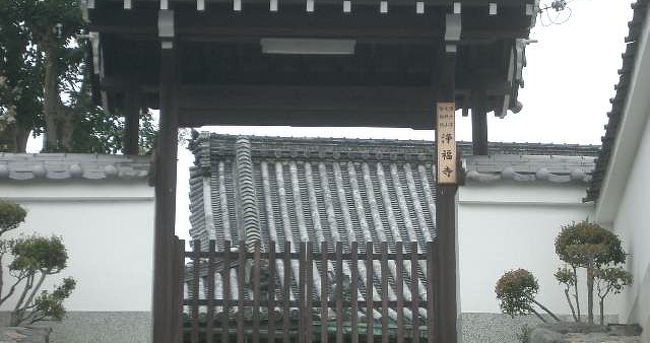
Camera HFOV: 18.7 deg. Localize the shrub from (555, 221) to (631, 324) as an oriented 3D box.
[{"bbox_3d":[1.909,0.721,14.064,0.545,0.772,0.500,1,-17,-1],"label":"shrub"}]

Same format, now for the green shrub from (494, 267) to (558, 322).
[{"bbox_3d":[1.435,0.880,14.001,0.449,0.394,0.360,1,-17,-1],"label":"green shrub"}]

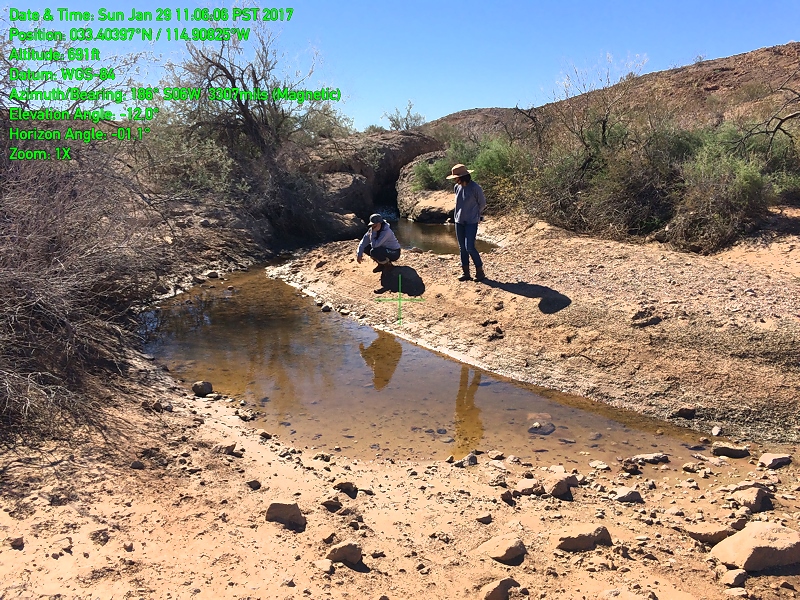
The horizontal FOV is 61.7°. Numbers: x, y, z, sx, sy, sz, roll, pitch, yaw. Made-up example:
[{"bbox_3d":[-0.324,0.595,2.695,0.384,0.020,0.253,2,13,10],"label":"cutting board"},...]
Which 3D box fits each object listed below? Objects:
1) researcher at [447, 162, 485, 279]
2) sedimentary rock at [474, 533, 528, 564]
[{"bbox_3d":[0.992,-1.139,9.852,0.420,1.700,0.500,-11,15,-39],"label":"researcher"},{"bbox_3d":[0.570,1.414,3.799,0.280,0.120,0.170,1,12,9],"label":"sedimentary rock"}]

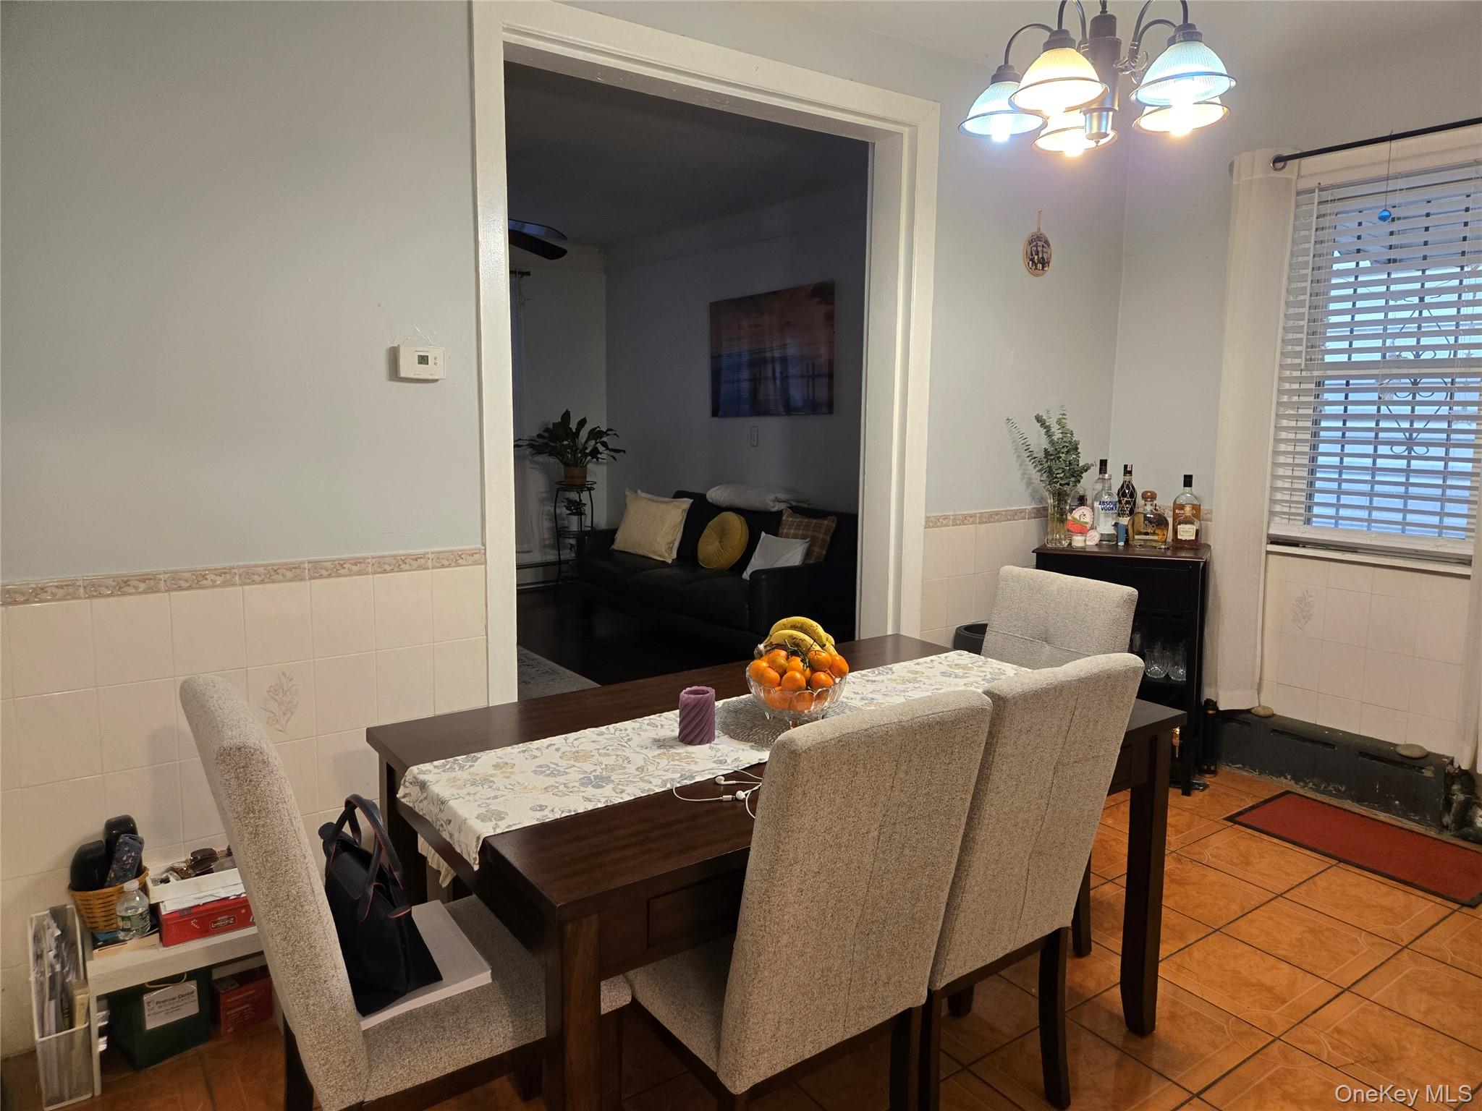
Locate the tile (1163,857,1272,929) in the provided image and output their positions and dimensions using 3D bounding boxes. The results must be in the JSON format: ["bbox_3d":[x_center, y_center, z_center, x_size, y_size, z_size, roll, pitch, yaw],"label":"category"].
[{"bbox_3d":[1.362,1.006,2.962,0.335,0.010,0.335,-5,10,-34],"label":"tile"}]

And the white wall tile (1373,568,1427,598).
[{"bbox_3d":[2.355,0.098,3.529,0.010,0.108,0.150,-5,10,-37],"label":"white wall tile"}]

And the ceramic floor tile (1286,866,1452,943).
[{"bbox_3d":[1.835,1.023,2.880,0.335,0.010,0.335,-5,10,-34],"label":"ceramic floor tile"}]

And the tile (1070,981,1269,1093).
[{"bbox_3d":[1.020,1.123,2.342,0.341,0.010,0.341,-5,10,-35],"label":"tile"}]

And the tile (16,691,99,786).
[{"bbox_3d":[-1.485,0.396,2.148,0.150,0.200,0.010,-5,10,-36],"label":"tile"}]

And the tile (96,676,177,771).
[{"bbox_3d":[-1.363,0.385,2.234,0.150,0.200,0.010,-6,11,-36],"label":"tile"}]

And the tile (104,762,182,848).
[{"bbox_3d":[-1.365,0.582,2.262,0.150,0.200,0.010,-6,11,-36],"label":"tile"}]

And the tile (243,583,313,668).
[{"bbox_3d":[-1.118,0.166,2.385,0.150,0.200,0.010,-5,10,-36],"label":"tile"}]

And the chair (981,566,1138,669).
[{"bbox_3d":[0.644,0.565,2.621,0.610,0.980,0.460,-5,10,-36],"label":"chair"}]

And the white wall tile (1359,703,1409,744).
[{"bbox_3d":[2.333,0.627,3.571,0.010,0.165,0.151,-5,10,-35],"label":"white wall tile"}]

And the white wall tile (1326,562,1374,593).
[{"bbox_3d":[2.246,0.075,3.620,0.010,0.118,0.151,-5,10,-35],"label":"white wall tile"}]

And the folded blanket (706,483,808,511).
[{"bbox_3d":[0.105,-0.352,5.976,0.242,0.121,0.757,-5,11,-35],"label":"folded blanket"}]

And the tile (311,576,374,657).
[{"bbox_3d":[-1.006,0.154,2.486,0.150,0.200,0.010,-5,10,-37],"label":"tile"}]

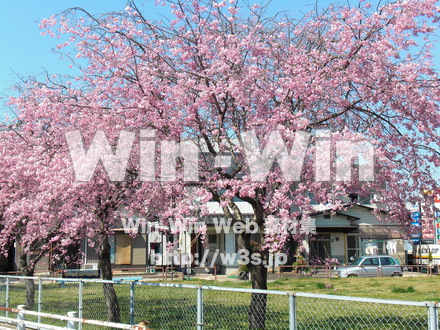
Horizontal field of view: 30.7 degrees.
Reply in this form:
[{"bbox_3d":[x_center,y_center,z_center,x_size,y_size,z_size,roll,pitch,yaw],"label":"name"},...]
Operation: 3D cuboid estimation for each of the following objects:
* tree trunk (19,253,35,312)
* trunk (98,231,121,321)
[{"bbox_3d":[-5.013,3.026,20.800,0.380,1.520,0.320,0,-7,0],"label":"tree trunk"},{"bbox_3d":[-2.263,2.324,16.400,0.420,1.900,0.340,0,-7,0],"label":"trunk"}]

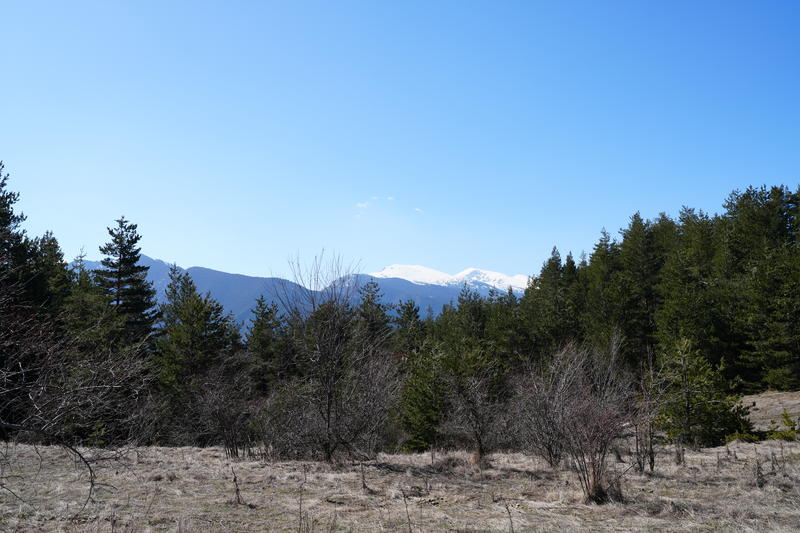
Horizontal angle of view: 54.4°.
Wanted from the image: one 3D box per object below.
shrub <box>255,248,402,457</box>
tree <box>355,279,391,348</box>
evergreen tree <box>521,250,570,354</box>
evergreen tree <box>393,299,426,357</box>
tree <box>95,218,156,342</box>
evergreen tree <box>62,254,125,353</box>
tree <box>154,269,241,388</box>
[{"bbox_3d":[-1.269,1.629,14.000,2.500,3.760,2.300,0,-3,0],"label":"shrub"},{"bbox_3d":[-1.132,3.251,32.000,1.900,5.510,1.900,0,-3,0],"label":"tree"},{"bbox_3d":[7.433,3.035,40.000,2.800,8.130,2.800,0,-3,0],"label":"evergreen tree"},{"bbox_3d":[0.403,3.777,33.000,1.800,4.840,1.800,0,-3,0],"label":"evergreen tree"},{"bbox_3d":[-10.552,1.890,30.000,2.700,7.640,2.700,0,-3,0],"label":"tree"},{"bbox_3d":[-10.642,2.396,27.000,2.400,5.620,2.400,0,-3,0],"label":"evergreen tree"},{"bbox_3d":[-5.990,2.307,23.000,2.800,4.730,2.800,0,-3,0],"label":"tree"}]

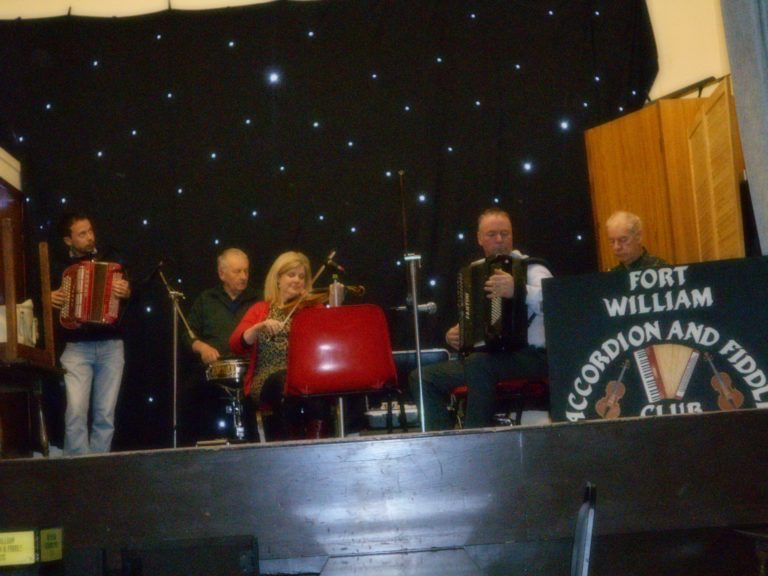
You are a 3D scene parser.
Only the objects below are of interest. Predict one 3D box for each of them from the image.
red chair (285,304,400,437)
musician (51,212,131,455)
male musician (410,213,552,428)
[{"bbox_3d":[-0.183,0.469,5.829,0.500,0.790,0.520,-6,-13,12],"label":"red chair"},{"bbox_3d":[-1.728,0.450,7.583,0.560,1.760,0.450,-1,-13,-11],"label":"musician"},{"bbox_3d":[0.497,0.247,6.140,0.620,1.280,0.780,-13,-16,37],"label":"male musician"}]

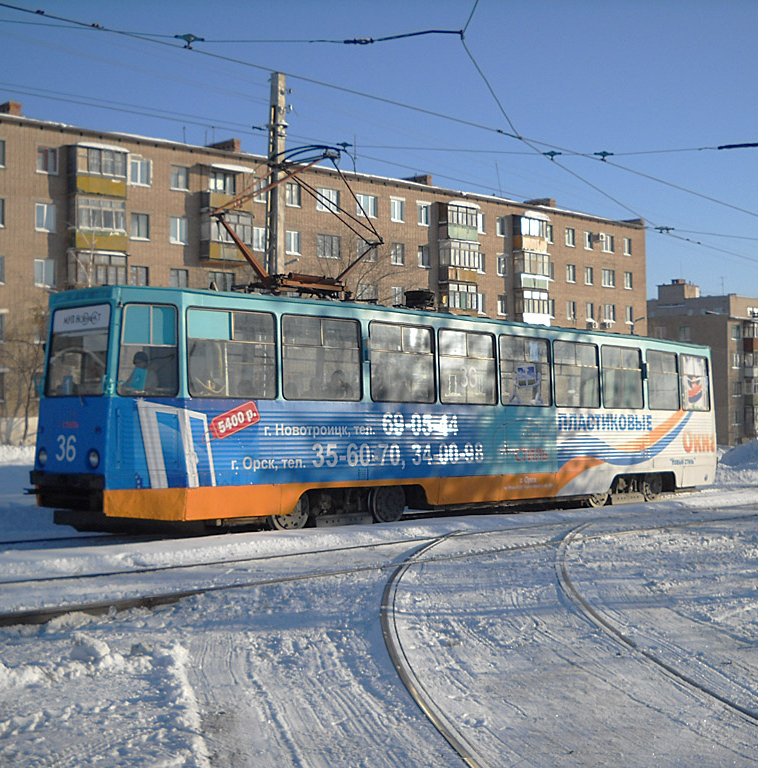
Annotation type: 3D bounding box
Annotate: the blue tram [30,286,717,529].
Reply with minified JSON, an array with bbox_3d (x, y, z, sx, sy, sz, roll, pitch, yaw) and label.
[{"bbox_3d":[1.244,0.589,20.559,2.600,3.130,15.075,-2,-3,43],"label":"blue tram"}]

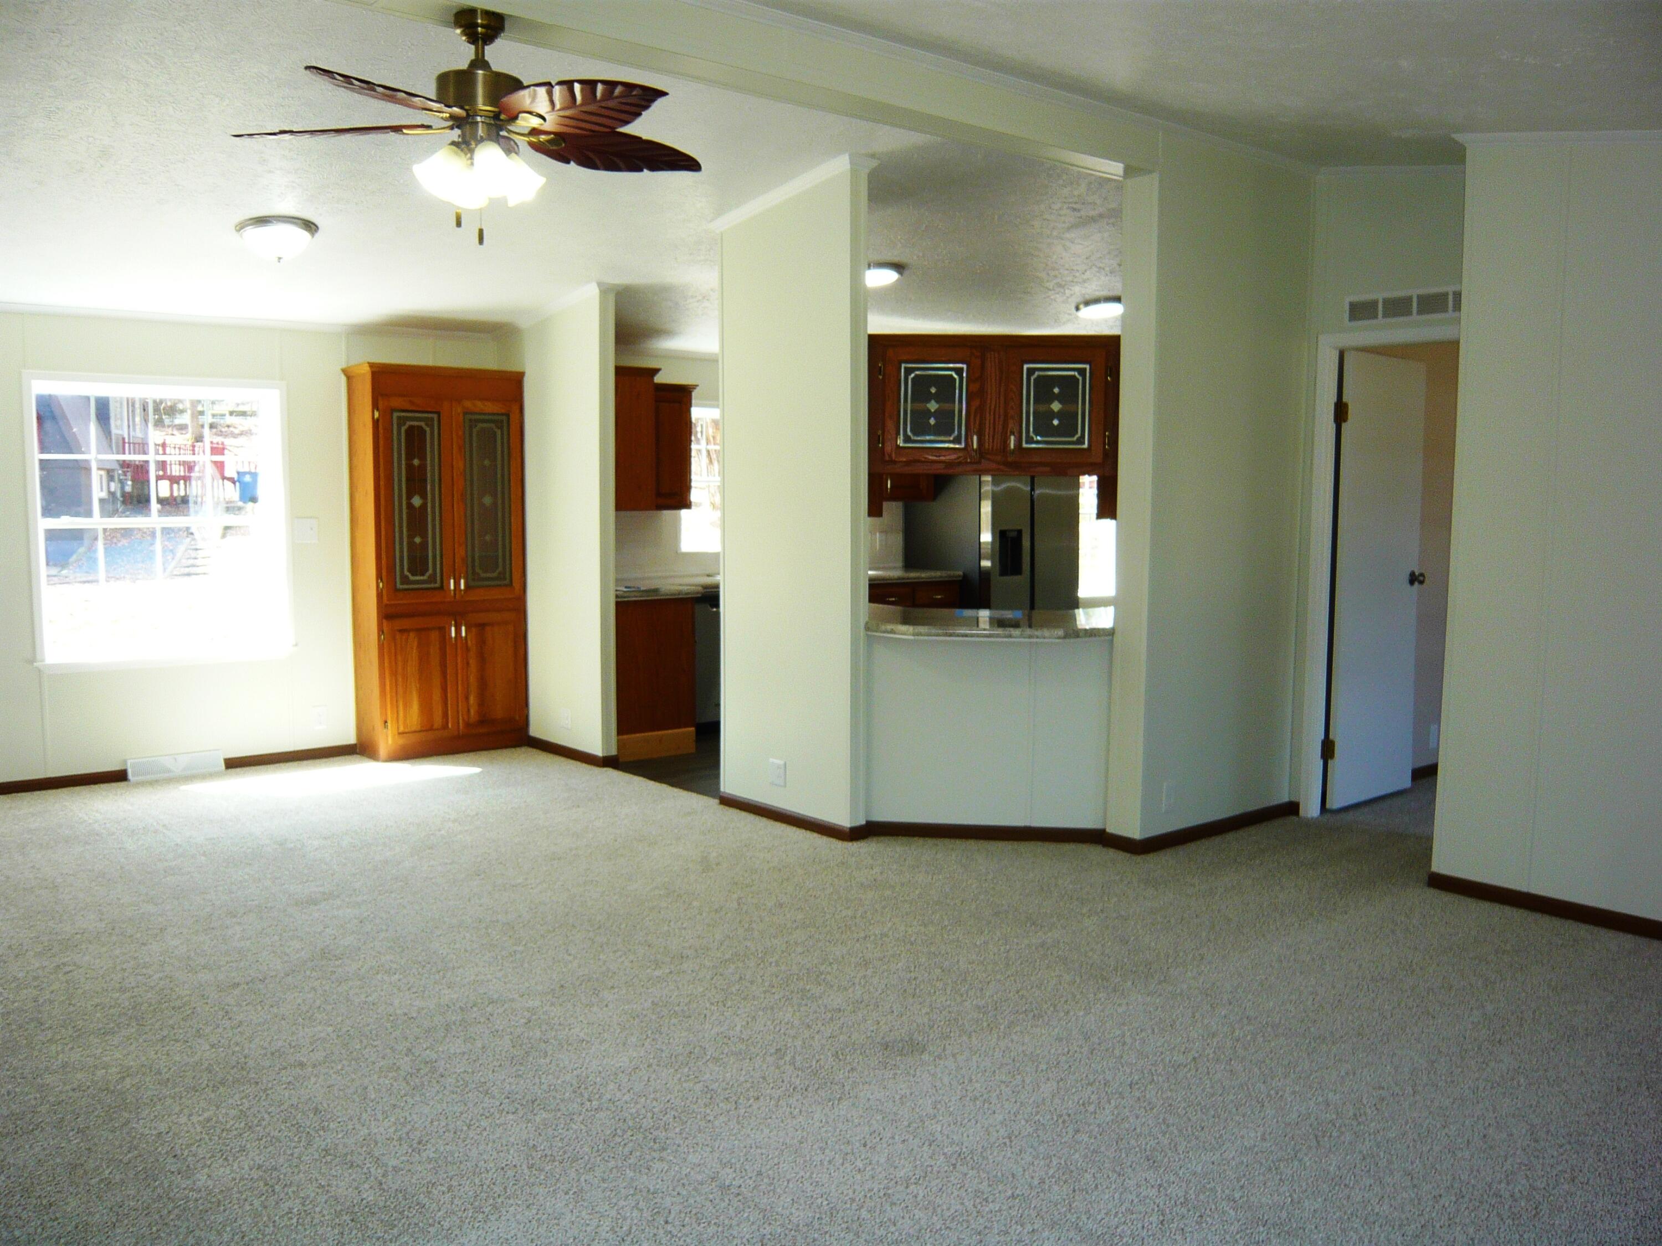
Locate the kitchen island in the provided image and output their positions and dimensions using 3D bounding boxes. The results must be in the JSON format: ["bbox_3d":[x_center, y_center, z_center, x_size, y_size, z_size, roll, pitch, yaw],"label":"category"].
[{"bbox_3d":[0.667,0.425,5.709,1.100,0.900,1.000,1,5,7],"label":"kitchen island"}]

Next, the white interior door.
[{"bbox_3d":[2.540,-0.195,6.221,0.731,2.035,0.038,-4,7,-41],"label":"white interior door"}]

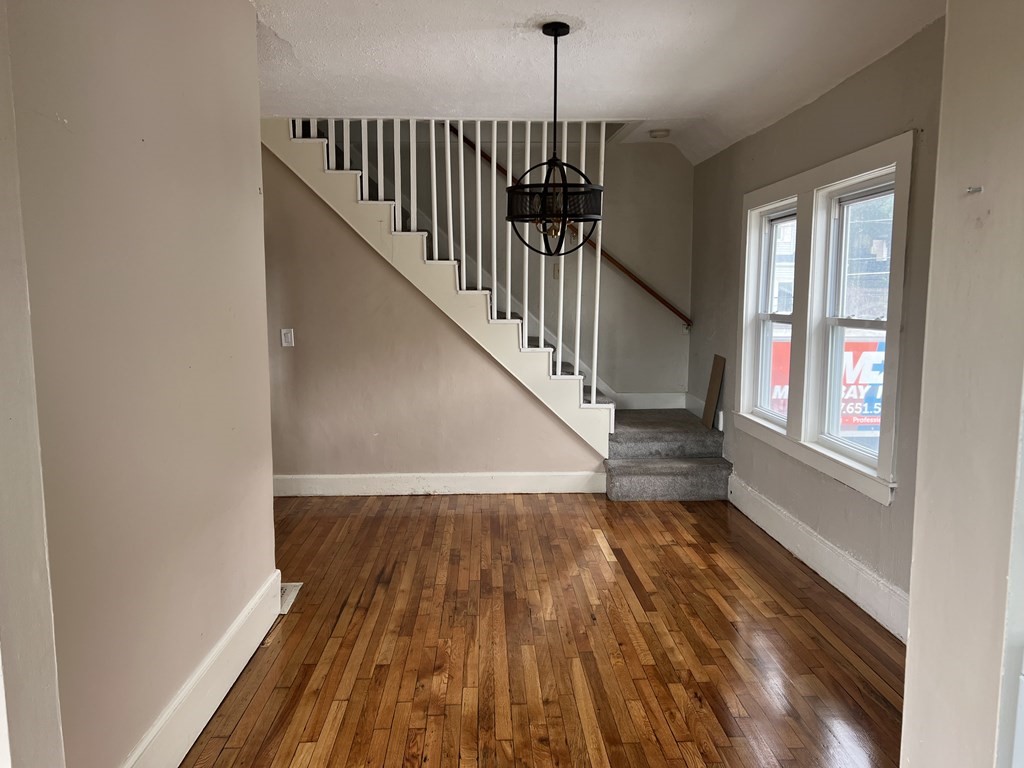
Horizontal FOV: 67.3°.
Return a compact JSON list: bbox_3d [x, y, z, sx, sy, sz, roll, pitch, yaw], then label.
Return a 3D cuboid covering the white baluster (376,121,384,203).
[{"bbox_3d":[-0.882,-1.508,5.201,0.037,0.535,0.037,0,7,-3],"label":"white baluster"}]

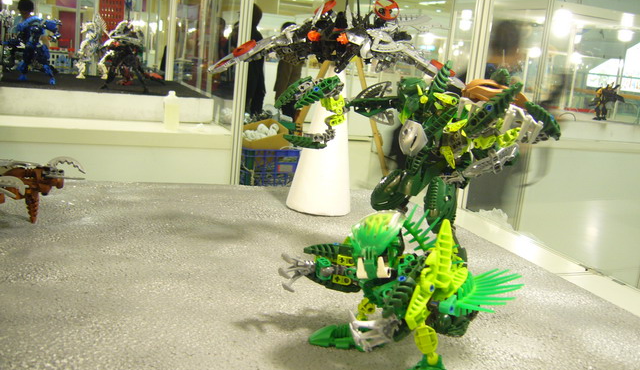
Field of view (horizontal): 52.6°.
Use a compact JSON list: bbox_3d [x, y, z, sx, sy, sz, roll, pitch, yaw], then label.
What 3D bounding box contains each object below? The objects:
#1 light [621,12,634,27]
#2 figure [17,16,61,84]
[{"bbox_3d":[1.901,-1.023,4.000,0.070,0.090,0.070,1,12,-23],"label":"light"},{"bbox_3d":[-1.055,-0.505,2.420,0.155,0.240,0.130,1,12,-21],"label":"figure"}]

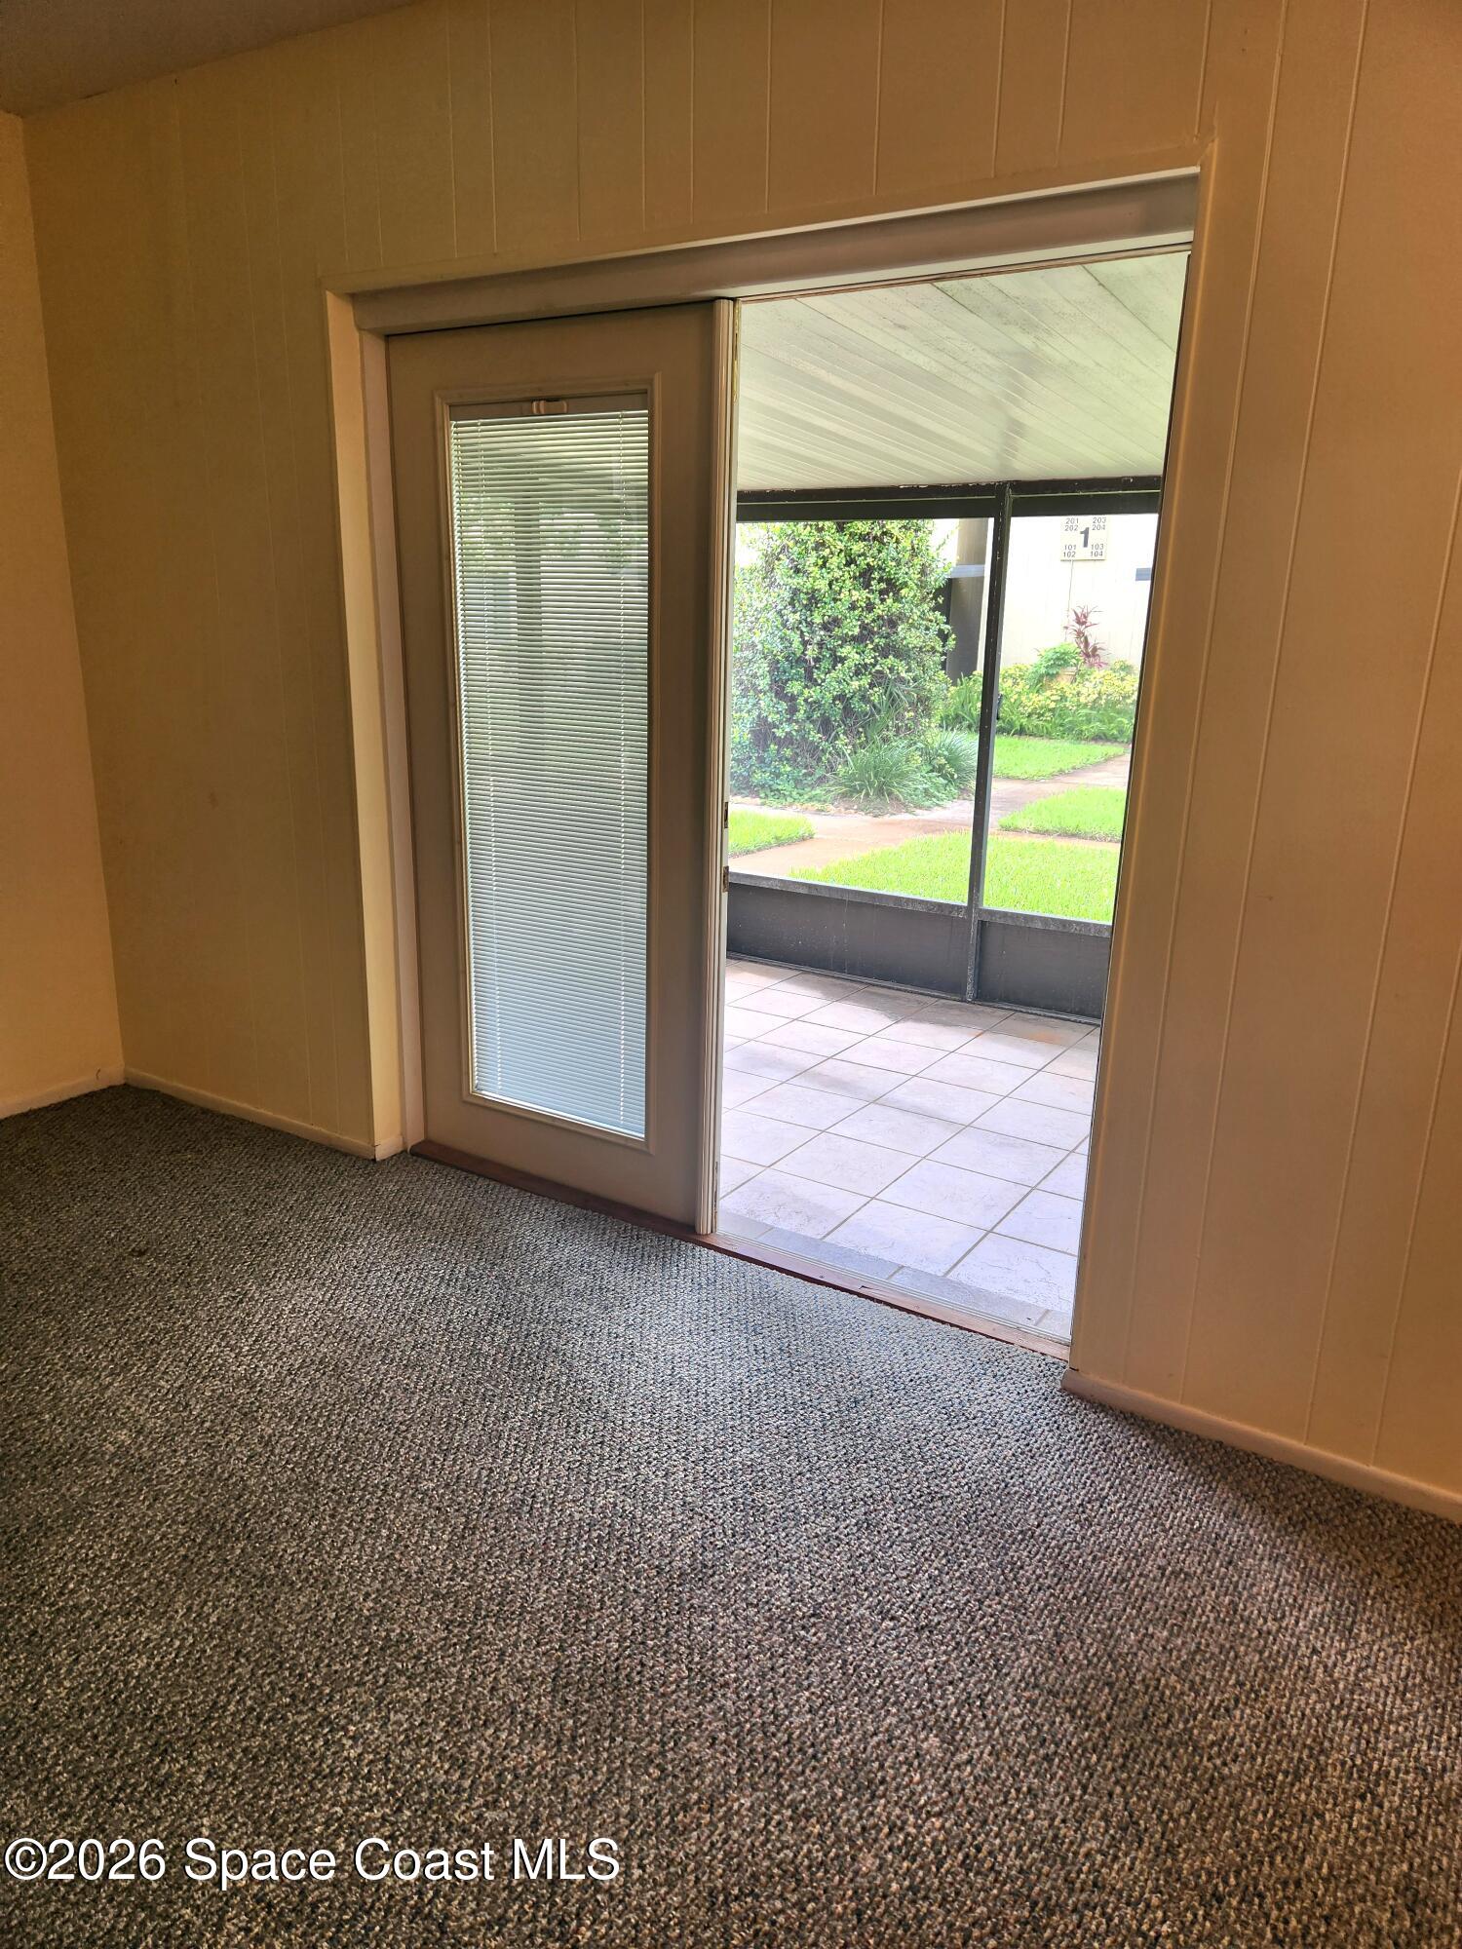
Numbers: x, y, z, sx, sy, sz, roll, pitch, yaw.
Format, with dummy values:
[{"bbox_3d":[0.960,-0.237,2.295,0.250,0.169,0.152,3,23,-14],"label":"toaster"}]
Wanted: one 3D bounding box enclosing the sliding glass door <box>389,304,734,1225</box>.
[{"bbox_3d":[-0.410,-0.436,3.051,0.952,2.008,0.060,11,18,31],"label":"sliding glass door"}]

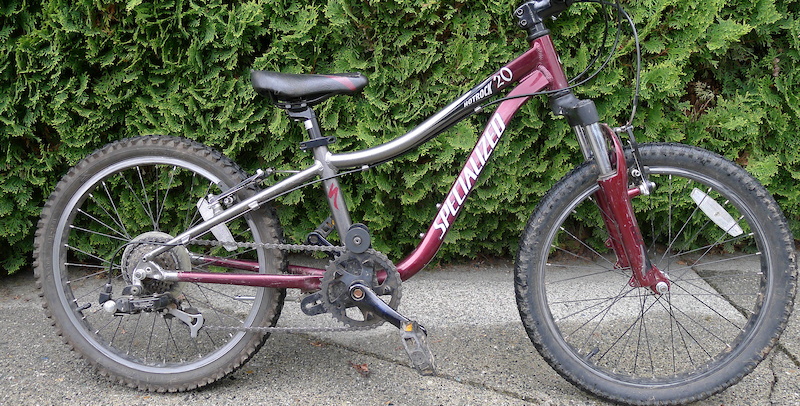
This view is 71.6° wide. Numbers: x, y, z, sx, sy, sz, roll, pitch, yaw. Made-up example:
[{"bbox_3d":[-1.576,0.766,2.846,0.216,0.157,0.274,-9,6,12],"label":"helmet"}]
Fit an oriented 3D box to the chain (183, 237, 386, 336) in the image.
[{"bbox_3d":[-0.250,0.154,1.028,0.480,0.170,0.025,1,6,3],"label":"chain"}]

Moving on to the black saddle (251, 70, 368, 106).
[{"bbox_3d":[-0.165,-0.209,1.021,0.217,0.066,0.145,1,6,3],"label":"black saddle"}]

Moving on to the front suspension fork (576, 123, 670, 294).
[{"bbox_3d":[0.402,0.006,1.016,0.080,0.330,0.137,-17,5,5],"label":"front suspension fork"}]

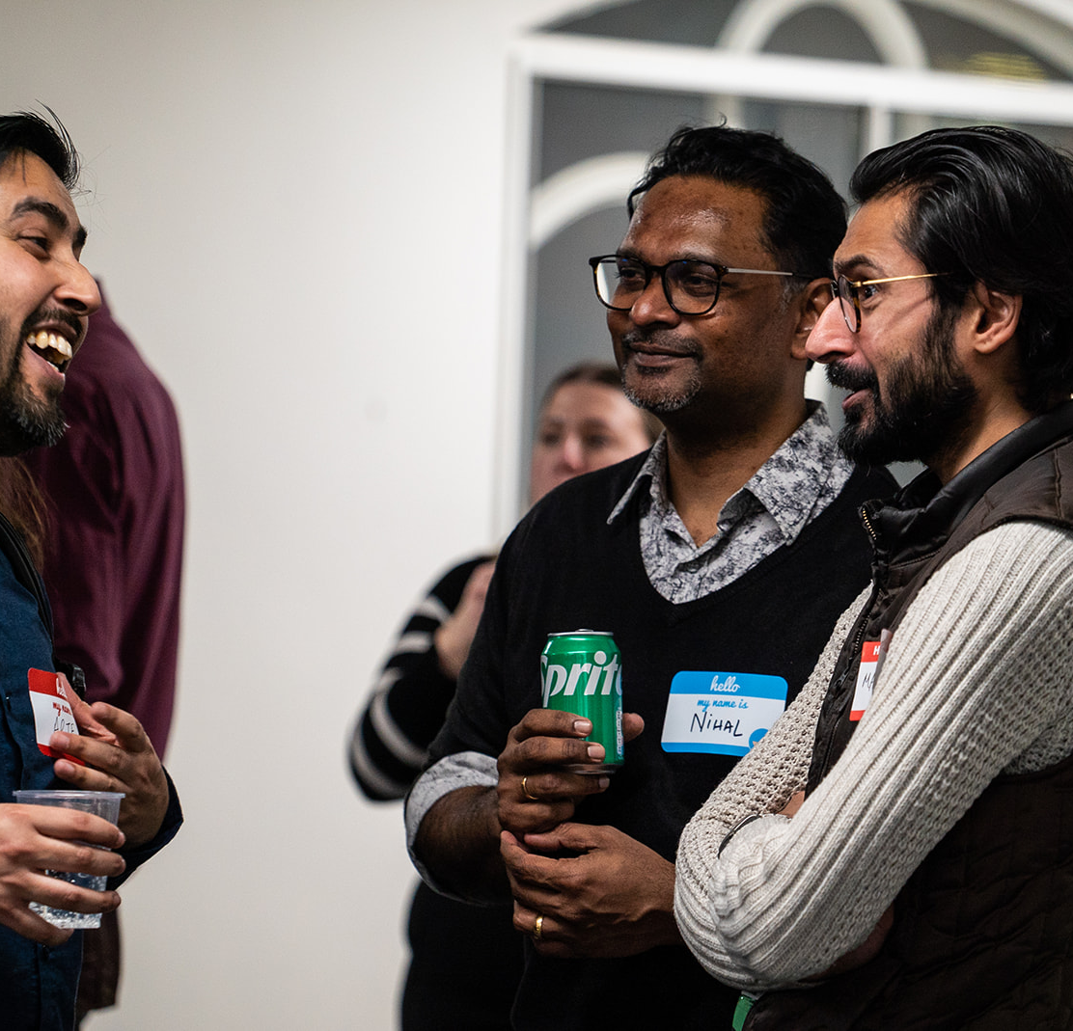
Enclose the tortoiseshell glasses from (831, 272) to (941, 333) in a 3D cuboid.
[{"bbox_3d":[0.310,-0.171,6.060,0.143,0.050,0.138,-4,1,-12],"label":"tortoiseshell glasses"}]

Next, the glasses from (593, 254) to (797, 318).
[{"bbox_3d":[0.142,-0.191,6.390,0.143,0.052,0.145,3,0,36],"label":"glasses"}]

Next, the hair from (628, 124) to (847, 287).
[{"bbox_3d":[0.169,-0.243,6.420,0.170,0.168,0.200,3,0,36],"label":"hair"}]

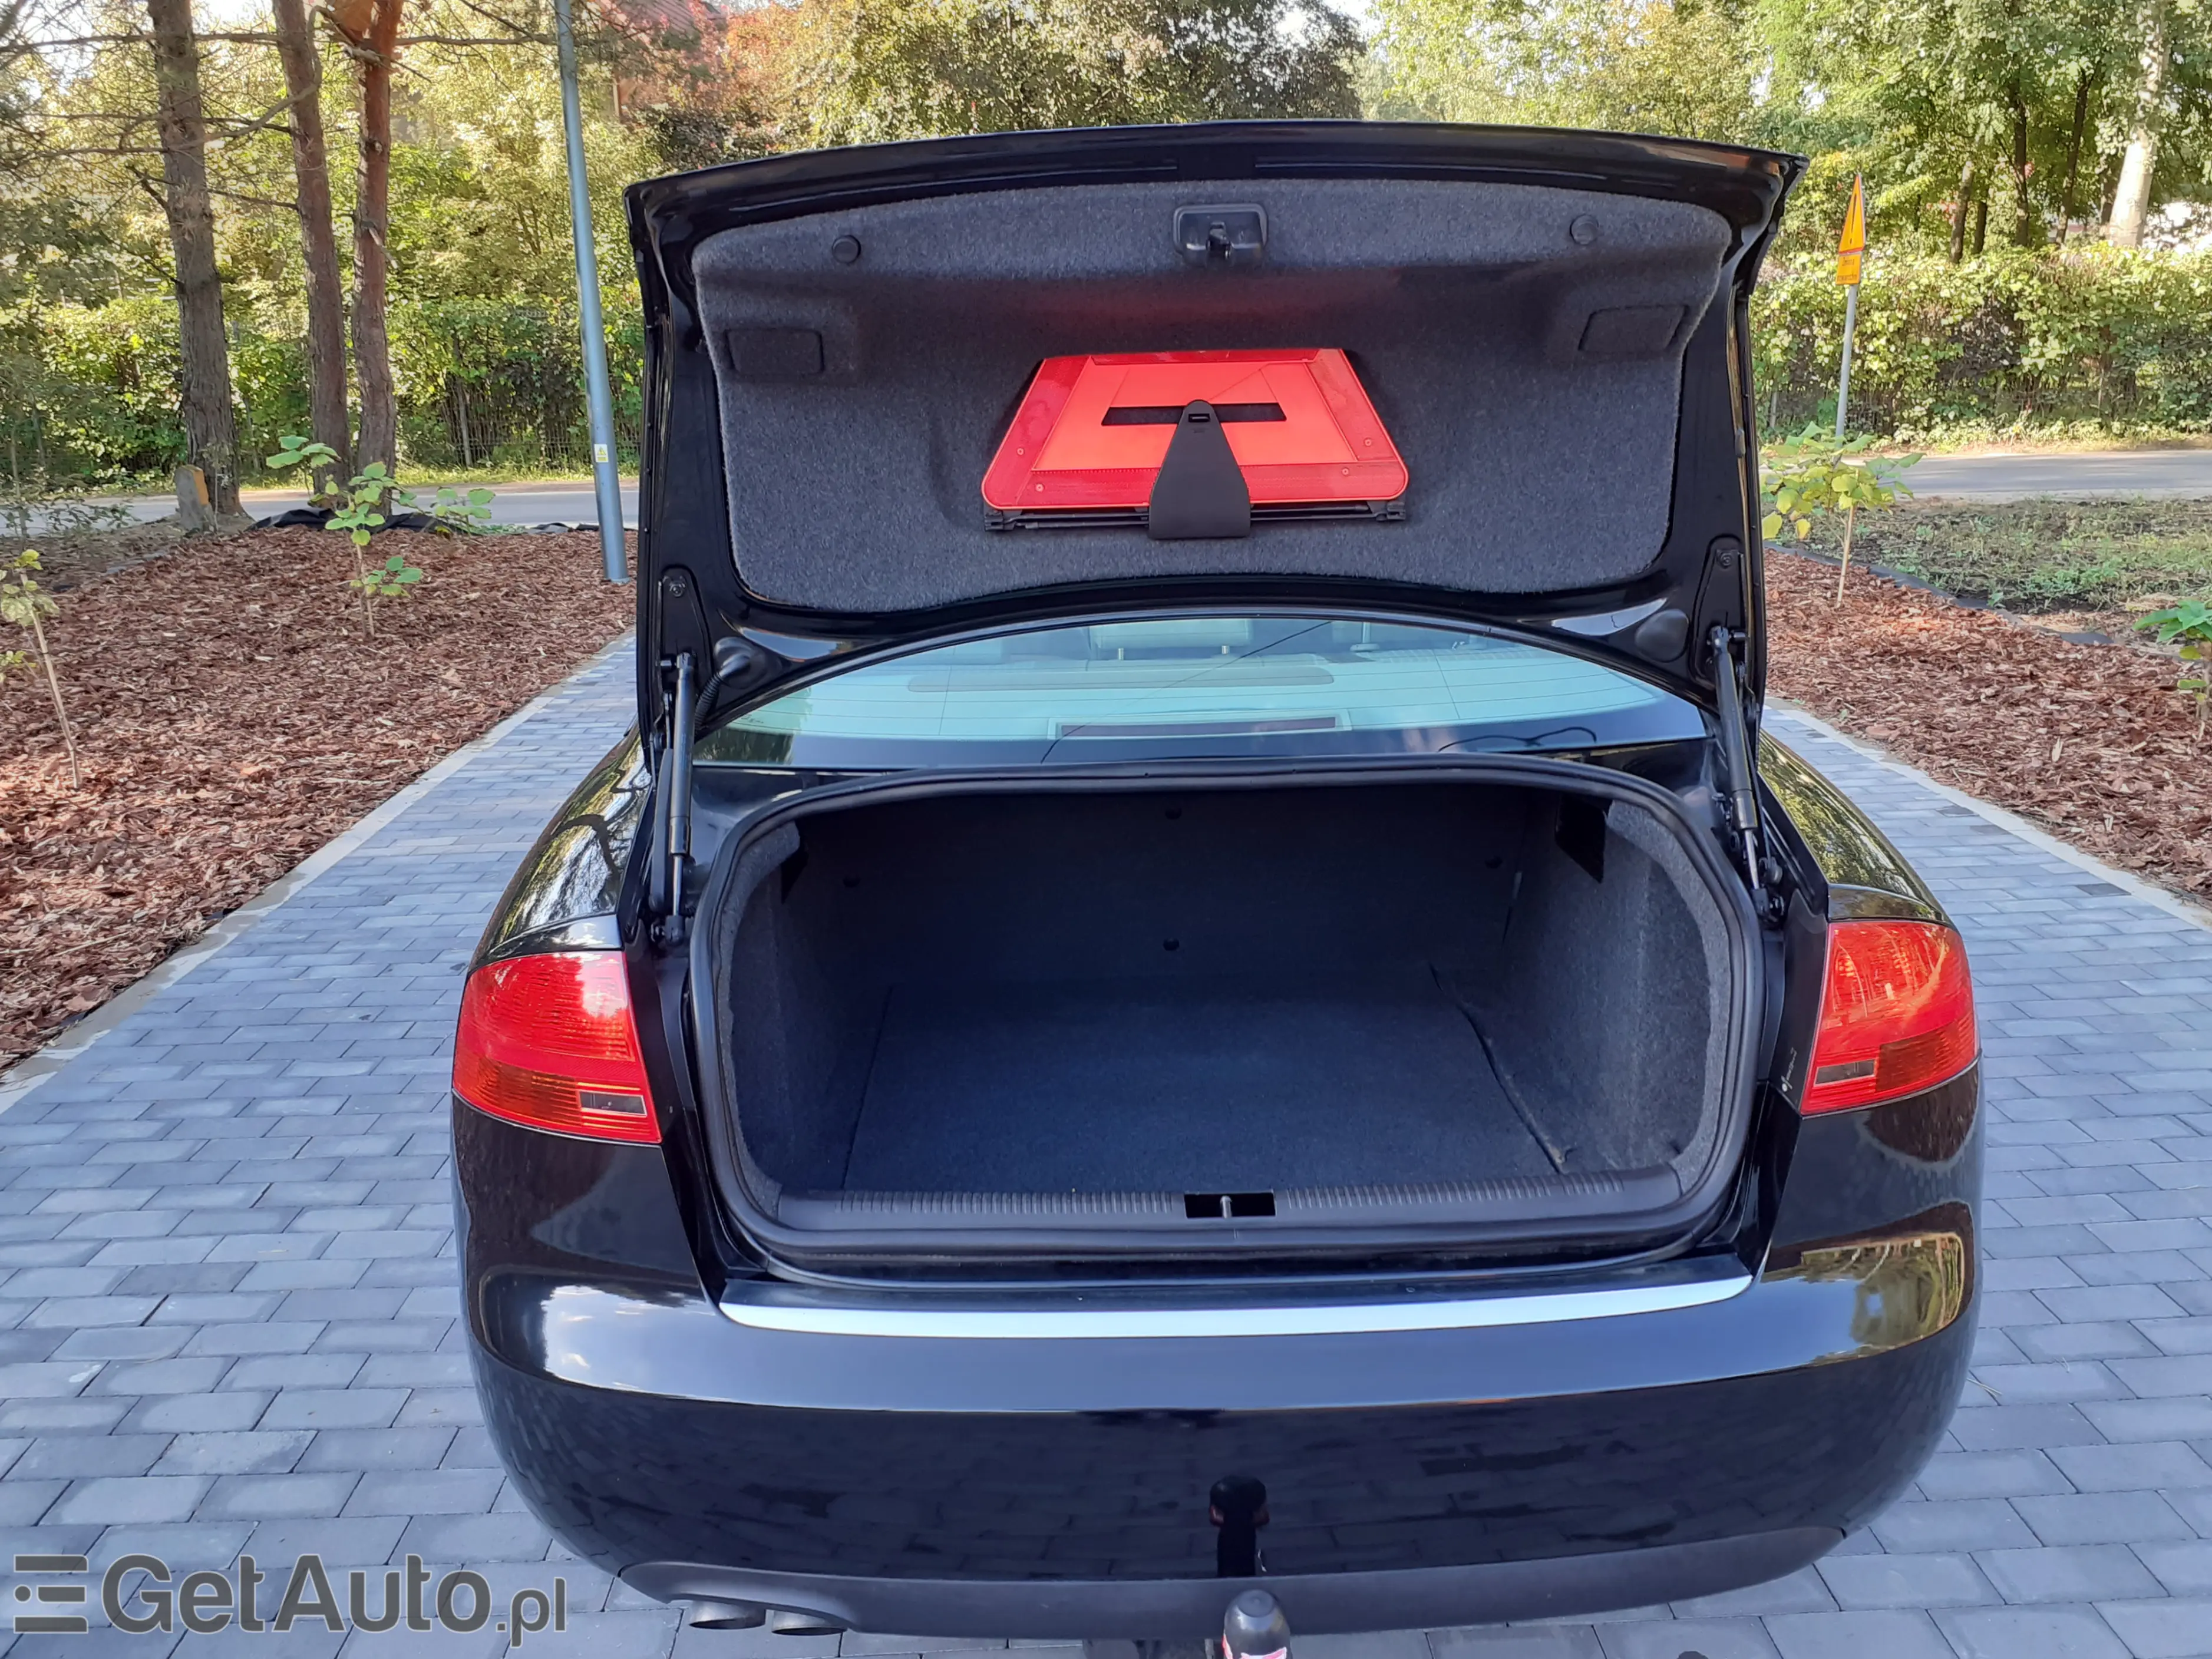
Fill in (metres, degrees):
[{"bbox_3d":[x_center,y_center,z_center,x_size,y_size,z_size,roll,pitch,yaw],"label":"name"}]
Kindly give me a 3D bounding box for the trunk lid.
[{"bbox_3d":[0.103,-0.371,1.751,1.240,0.610,0.430,-2,16,0],"label":"trunk lid"}]

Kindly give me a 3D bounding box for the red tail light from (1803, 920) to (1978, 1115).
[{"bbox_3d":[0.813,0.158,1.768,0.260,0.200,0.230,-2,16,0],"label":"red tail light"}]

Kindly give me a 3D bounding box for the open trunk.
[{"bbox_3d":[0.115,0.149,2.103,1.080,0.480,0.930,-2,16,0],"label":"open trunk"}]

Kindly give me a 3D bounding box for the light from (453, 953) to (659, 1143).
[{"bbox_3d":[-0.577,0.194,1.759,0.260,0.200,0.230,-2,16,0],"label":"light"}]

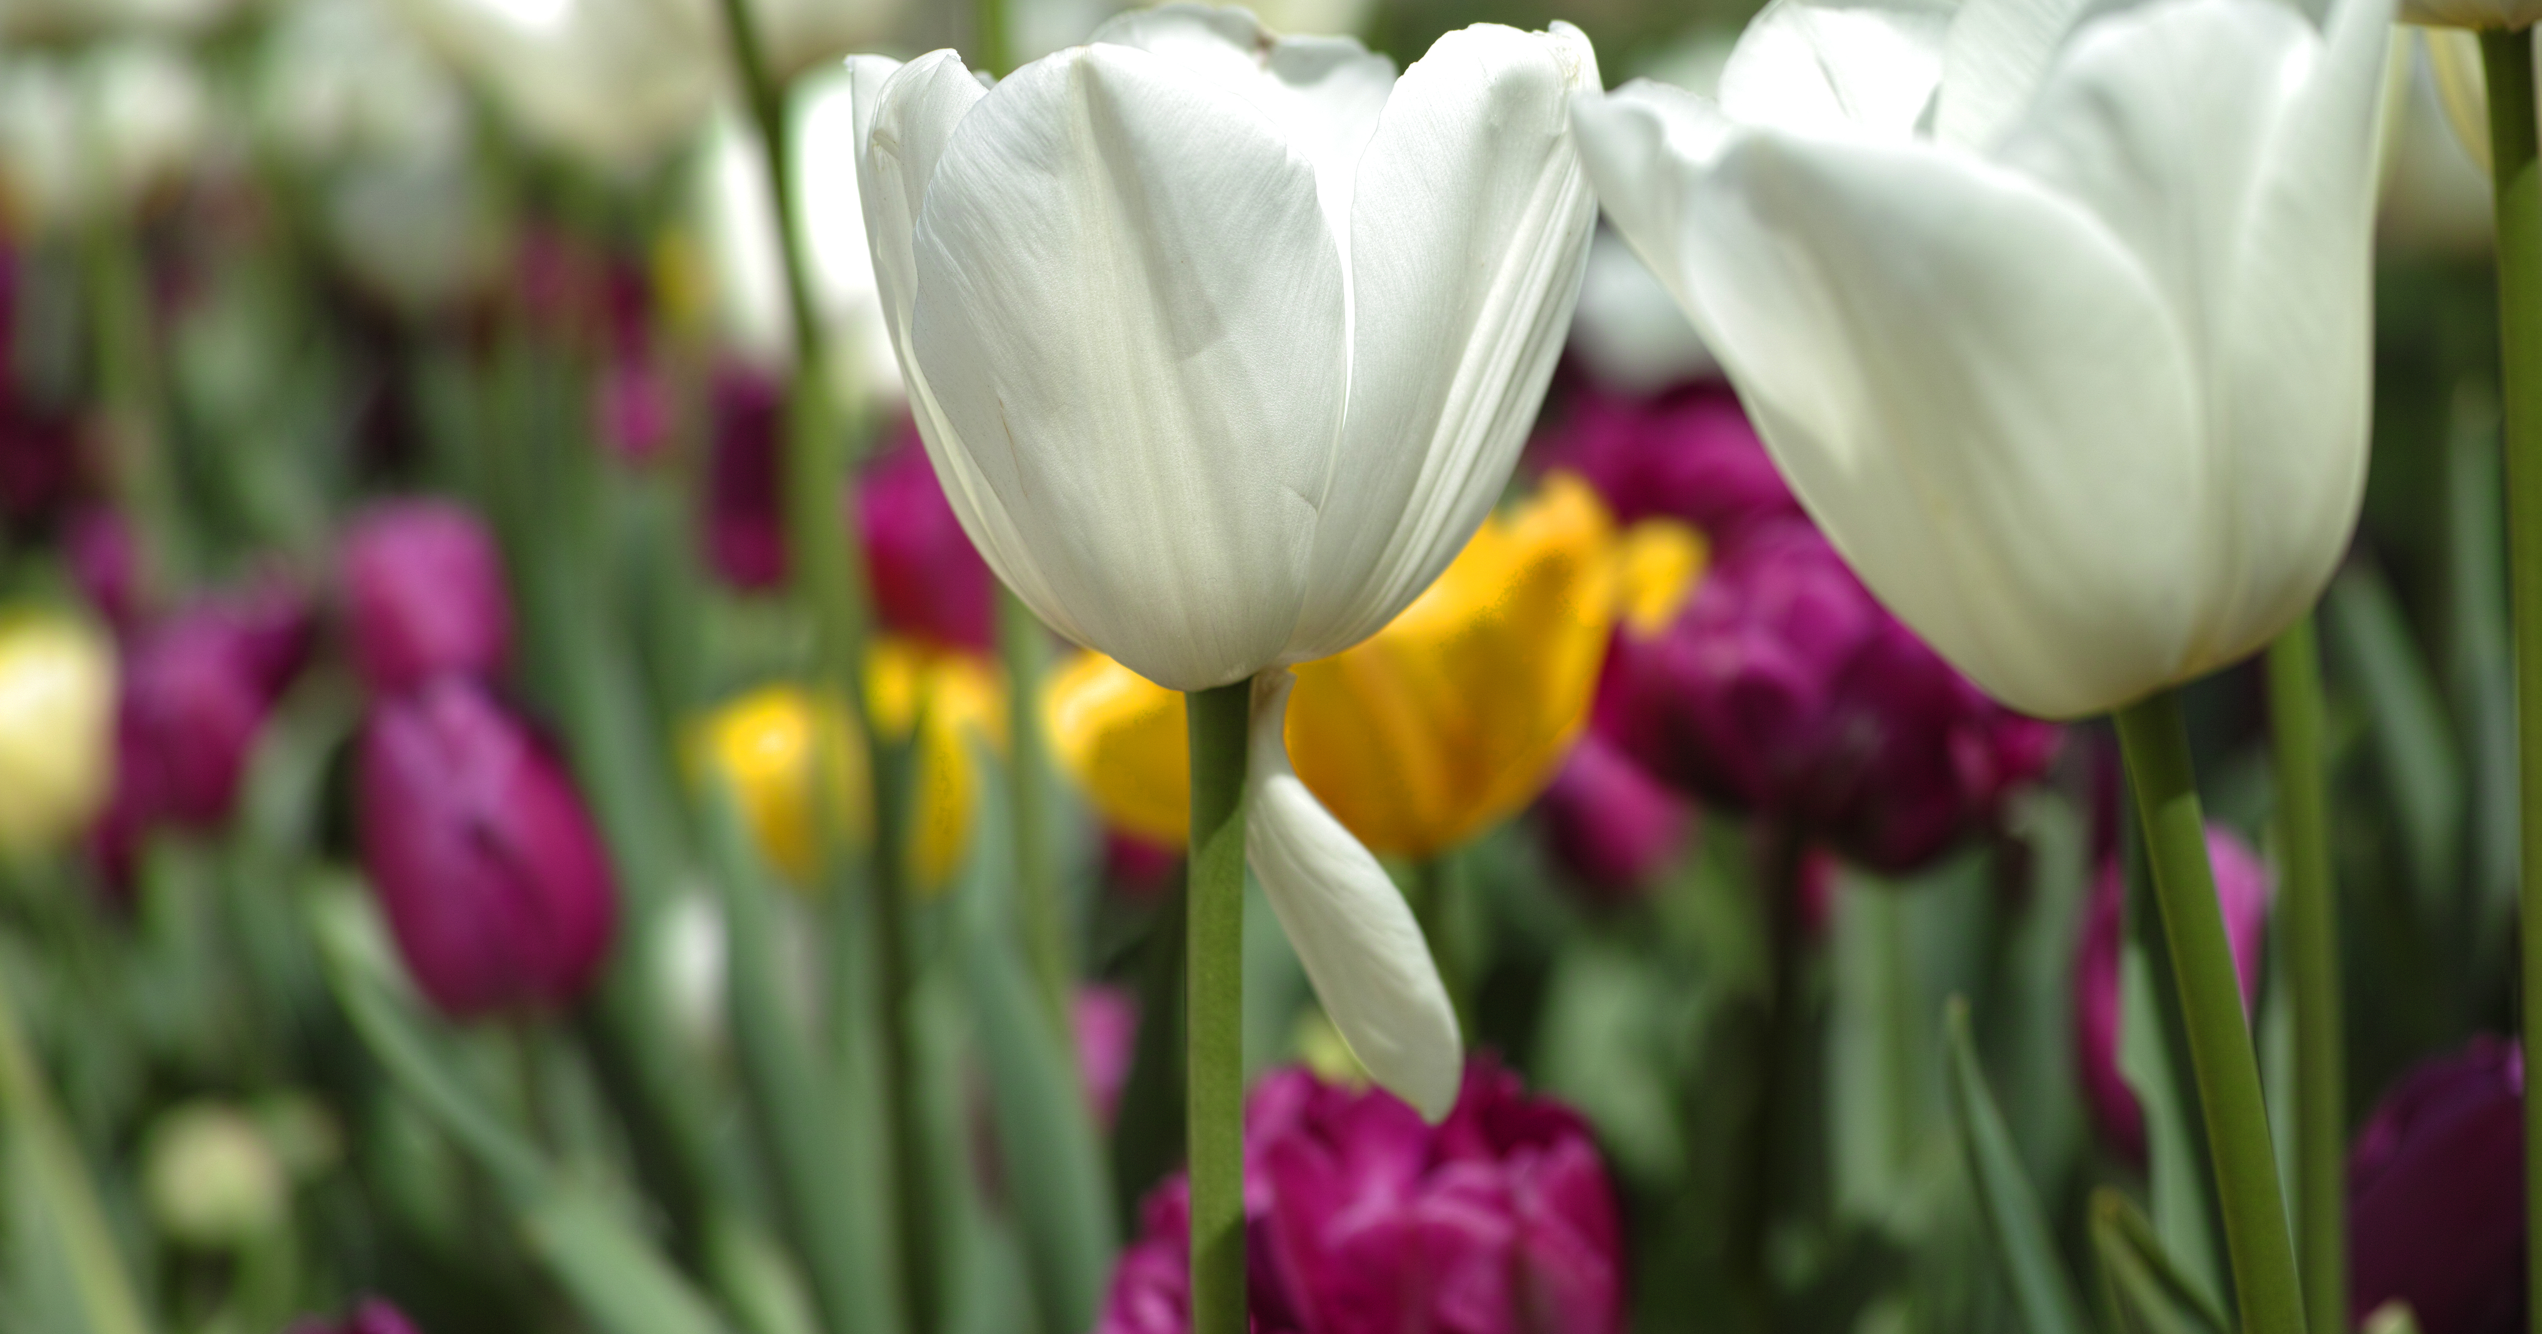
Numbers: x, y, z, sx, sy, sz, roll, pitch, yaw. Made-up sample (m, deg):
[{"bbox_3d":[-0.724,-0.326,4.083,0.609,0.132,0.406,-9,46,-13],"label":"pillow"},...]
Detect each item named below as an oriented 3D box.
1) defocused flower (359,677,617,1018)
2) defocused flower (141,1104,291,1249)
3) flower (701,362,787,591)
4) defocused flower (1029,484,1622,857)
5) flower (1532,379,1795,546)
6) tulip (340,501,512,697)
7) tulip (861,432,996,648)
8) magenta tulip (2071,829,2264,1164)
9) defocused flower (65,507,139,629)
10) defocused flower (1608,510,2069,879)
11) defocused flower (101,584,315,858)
[{"bbox_3d":[-0.143,0.033,0.970,0.043,0.061,0.046,-12,9,2],"label":"defocused flower"},{"bbox_3d":[-0.256,0.123,1.280,0.033,0.035,0.033,0,9,0],"label":"defocused flower"},{"bbox_3d":[-0.135,-0.051,1.420,0.036,0.059,0.038,0,9,0],"label":"flower"},{"bbox_3d":[0.010,0.000,0.830,0.090,0.063,0.084,0,9,0],"label":"defocused flower"},{"bbox_3d":[0.086,-0.040,1.150,0.068,0.056,0.066,0,9,0],"label":"flower"},{"bbox_3d":[-0.212,-0.015,1.330,0.043,0.053,0.043,0,9,0],"label":"tulip"},{"bbox_3d":[-0.082,-0.032,1.330,0.043,0.056,0.043,0,9,0],"label":"tulip"},{"bbox_3d":[0.163,0.059,0.960,0.036,0.060,0.038,0,9,0],"label":"magenta tulip"},{"bbox_3d":[-0.353,-0.028,1.600,0.032,0.045,0.032,0,9,0],"label":"defocused flower"},{"bbox_3d":[0.103,0.004,0.980,0.083,0.068,0.082,0,9,0],"label":"defocused flower"},{"bbox_3d":[-0.265,0.013,1.320,0.053,0.065,0.053,0,9,0],"label":"defocused flower"}]

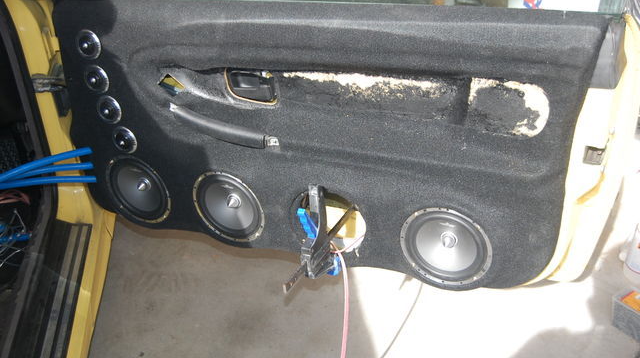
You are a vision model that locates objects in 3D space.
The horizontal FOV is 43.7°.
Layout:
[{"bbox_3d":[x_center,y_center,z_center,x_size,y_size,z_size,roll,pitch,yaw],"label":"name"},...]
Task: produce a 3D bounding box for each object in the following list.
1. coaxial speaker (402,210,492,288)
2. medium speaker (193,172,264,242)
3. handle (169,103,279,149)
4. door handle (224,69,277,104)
[{"bbox_3d":[0.231,0.108,1.416,0.170,0.170,0.060,13,38,24],"label":"coaxial speaker"},{"bbox_3d":[-0.173,0.046,1.622,0.170,0.170,0.060,13,38,24],"label":"medium speaker"},{"bbox_3d":[-0.177,-0.098,1.469,0.230,0.050,0.045,19,40,19],"label":"handle"},{"bbox_3d":[-0.121,-0.168,1.423,0.105,0.065,0.030,12,38,25],"label":"door handle"}]

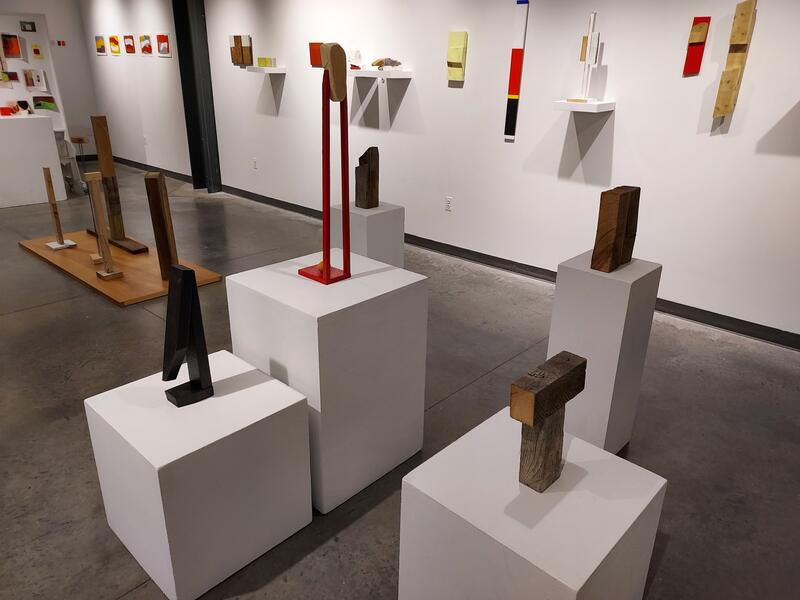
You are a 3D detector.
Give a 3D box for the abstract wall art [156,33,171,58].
[{"bbox_3d":[-3.256,-3.493,7.617,0.402,0.281,0.028,20,28,40],"label":"abstract wall art"}]

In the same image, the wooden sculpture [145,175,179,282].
[{"bbox_3d":[-1.814,-0.550,4.271,0.100,0.812,0.131,3,21,4],"label":"wooden sculpture"}]

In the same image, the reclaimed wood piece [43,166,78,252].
[{"bbox_3d":[-2.915,-0.780,4.688,0.212,0.655,0.192,20,28,40],"label":"reclaimed wood piece"}]

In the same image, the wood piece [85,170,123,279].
[{"bbox_3d":[-2.308,-0.568,4.291,0.156,0.808,0.167,-18,29,-41],"label":"wood piece"}]

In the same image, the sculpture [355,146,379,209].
[{"bbox_3d":[-0.166,-0.621,2.810,0.074,0.302,0.089,19,27,39],"label":"sculpture"}]

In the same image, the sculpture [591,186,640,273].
[{"bbox_3d":[0.844,-0.278,2.164,0.079,0.298,0.209,20,28,40],"label":"sculpture"}]

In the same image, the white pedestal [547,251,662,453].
[{"bbox_3d":[0.767,0.230,2.161,0.272,0.761,0.270,-19,28,-42],"label":"white pedestal"}]

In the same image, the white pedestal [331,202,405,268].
[{"bbox_3d":[-0.170,-0.107,2.977,0.270,0.776,0.270,19,27,39],"label":"white pedestal"}]

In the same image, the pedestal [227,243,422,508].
[{"bbox_3d":[-0.281,0.285,2.276,0.543,0.795,0.556,20,28,39],"label":"pedestal"}]

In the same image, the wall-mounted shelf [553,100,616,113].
[{"bbox_3d":[1.281,-1.351,3.865,0.325,0.055,0.298,20,28,40],"label":"wall-mounted shelf"}]

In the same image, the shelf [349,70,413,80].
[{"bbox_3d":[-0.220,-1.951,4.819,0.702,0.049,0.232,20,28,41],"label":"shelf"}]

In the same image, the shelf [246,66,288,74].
[{"bbox_3d":[-1.398,-2.431,5.888,0.331,0.049,0.243,20,28,41],"label":"shelf"}]

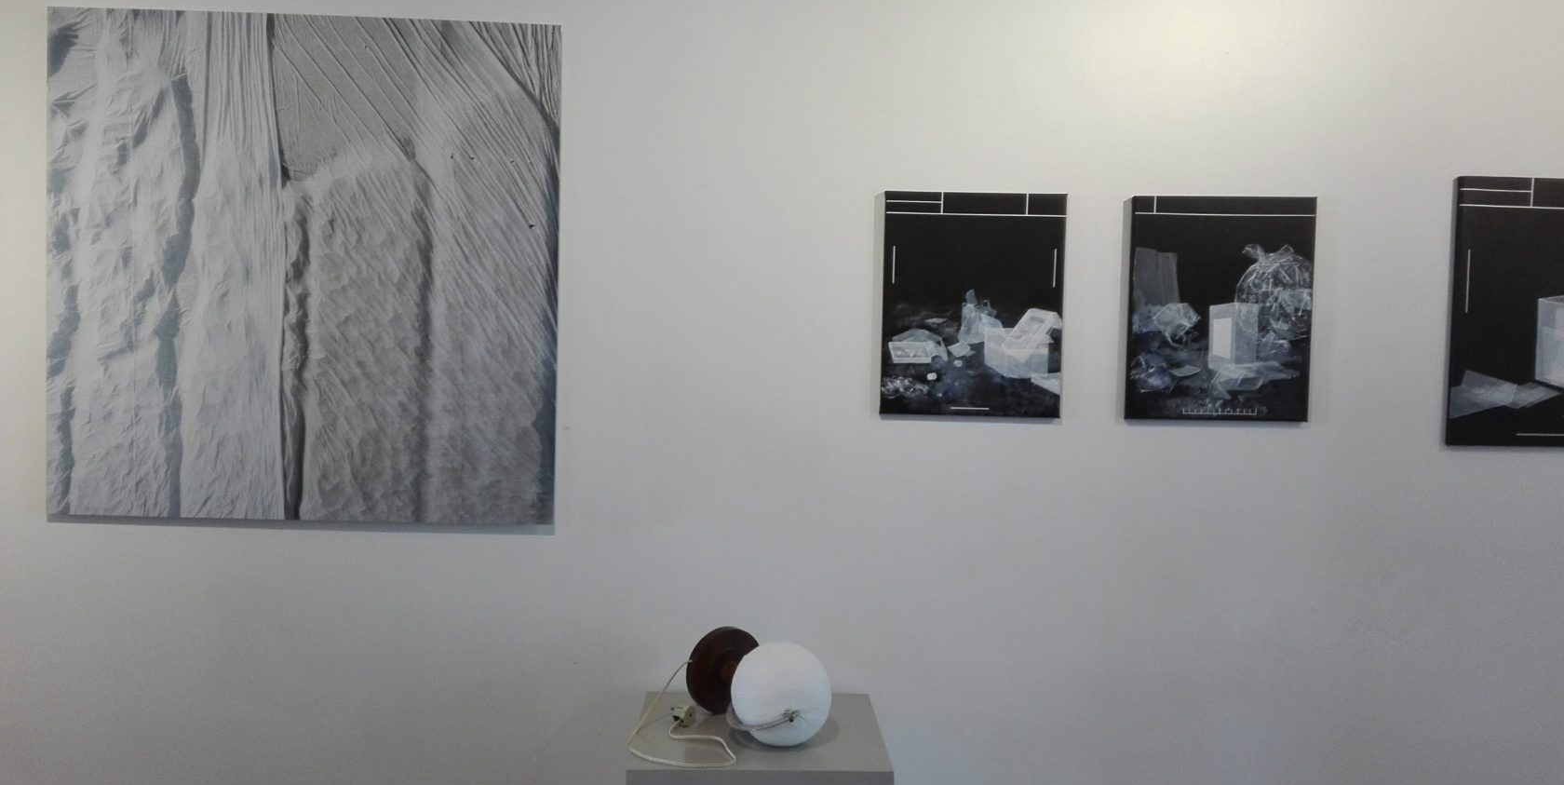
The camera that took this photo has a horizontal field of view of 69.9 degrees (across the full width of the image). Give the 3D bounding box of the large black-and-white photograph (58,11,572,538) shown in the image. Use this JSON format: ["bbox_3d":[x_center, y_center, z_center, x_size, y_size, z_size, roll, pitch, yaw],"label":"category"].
[{"bbox_3d":[-0.969,-0.248,2.276,1.032,1.014,0.025,1,2,0],"label":"large black-and-white photograph"}]

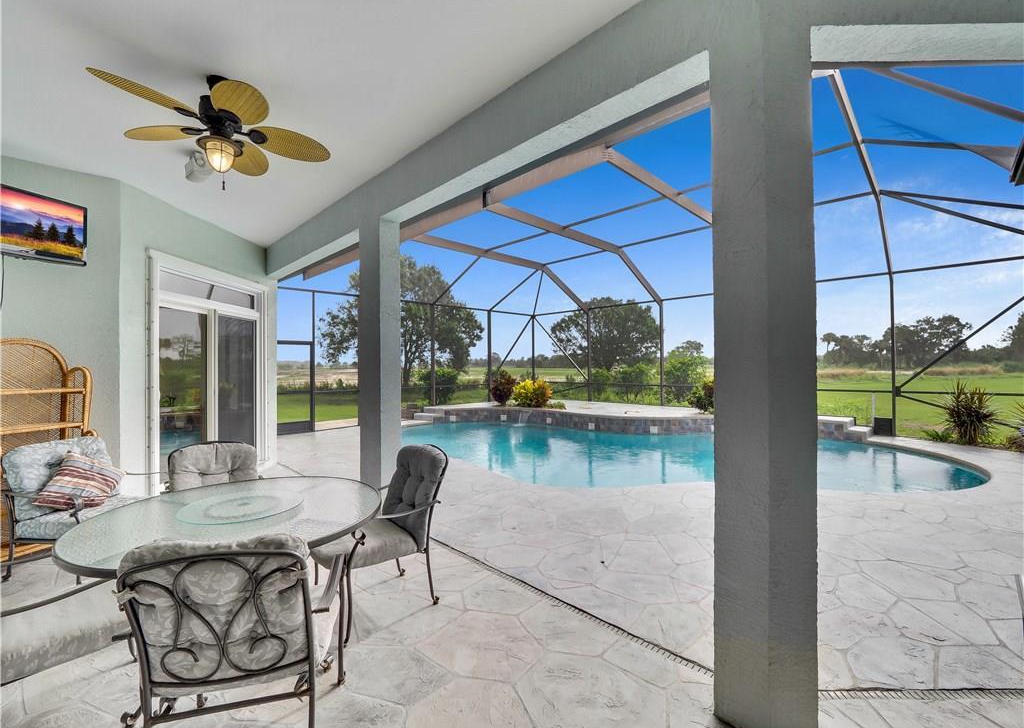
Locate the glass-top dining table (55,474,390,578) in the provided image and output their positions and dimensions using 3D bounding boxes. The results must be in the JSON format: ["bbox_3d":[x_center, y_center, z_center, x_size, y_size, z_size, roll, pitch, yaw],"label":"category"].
[{"bbox_3d":[-1.549,1.193,2.378,1.540,0.730,1.450,-1,-1,13],"label":"glass-top dining table"}]

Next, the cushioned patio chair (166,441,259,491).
[{"bbox_3d":[-2.080,1.078,2.900,0.600,0.980,0.660,0,-1,-38],"label":"cushioned patio chair"}]

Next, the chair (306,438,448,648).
[{"bbox_3d":[-0.856,1.065,2.690,0.670,0.980,0.600,0,-1,-41],"label":"chair"}]

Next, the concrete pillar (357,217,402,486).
[{"bbox_3d":[-1.267,0.126,3.993,0.430,2.890,0.210,-1,-1,44],"label":"concrete pillar"}]

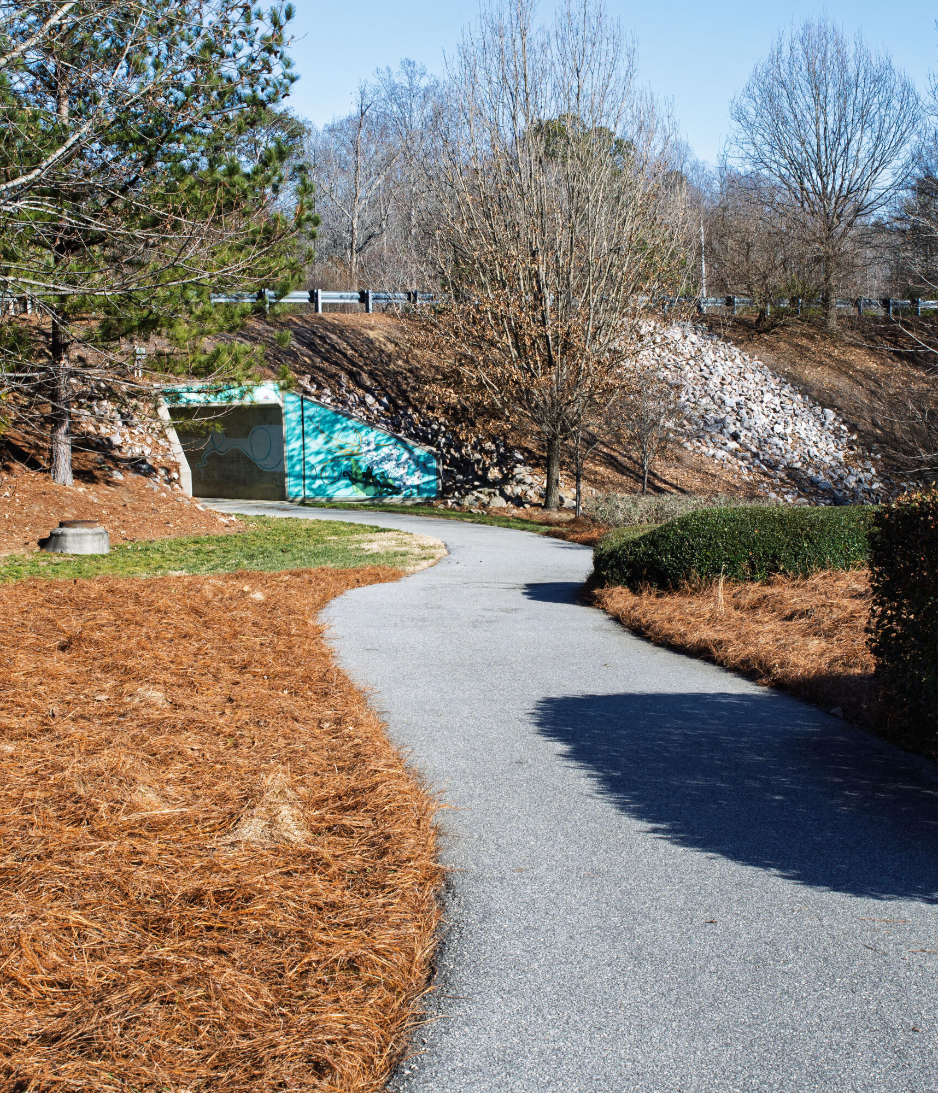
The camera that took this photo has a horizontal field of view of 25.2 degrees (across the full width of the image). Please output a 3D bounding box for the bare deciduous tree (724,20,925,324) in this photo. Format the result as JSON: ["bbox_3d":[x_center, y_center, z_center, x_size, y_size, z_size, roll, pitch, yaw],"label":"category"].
[{"bbox_3d":[12.381,-12.923,73.100,6.600,10.500,6.600,-1,3,0],"label":"bare deciduous tree"}]

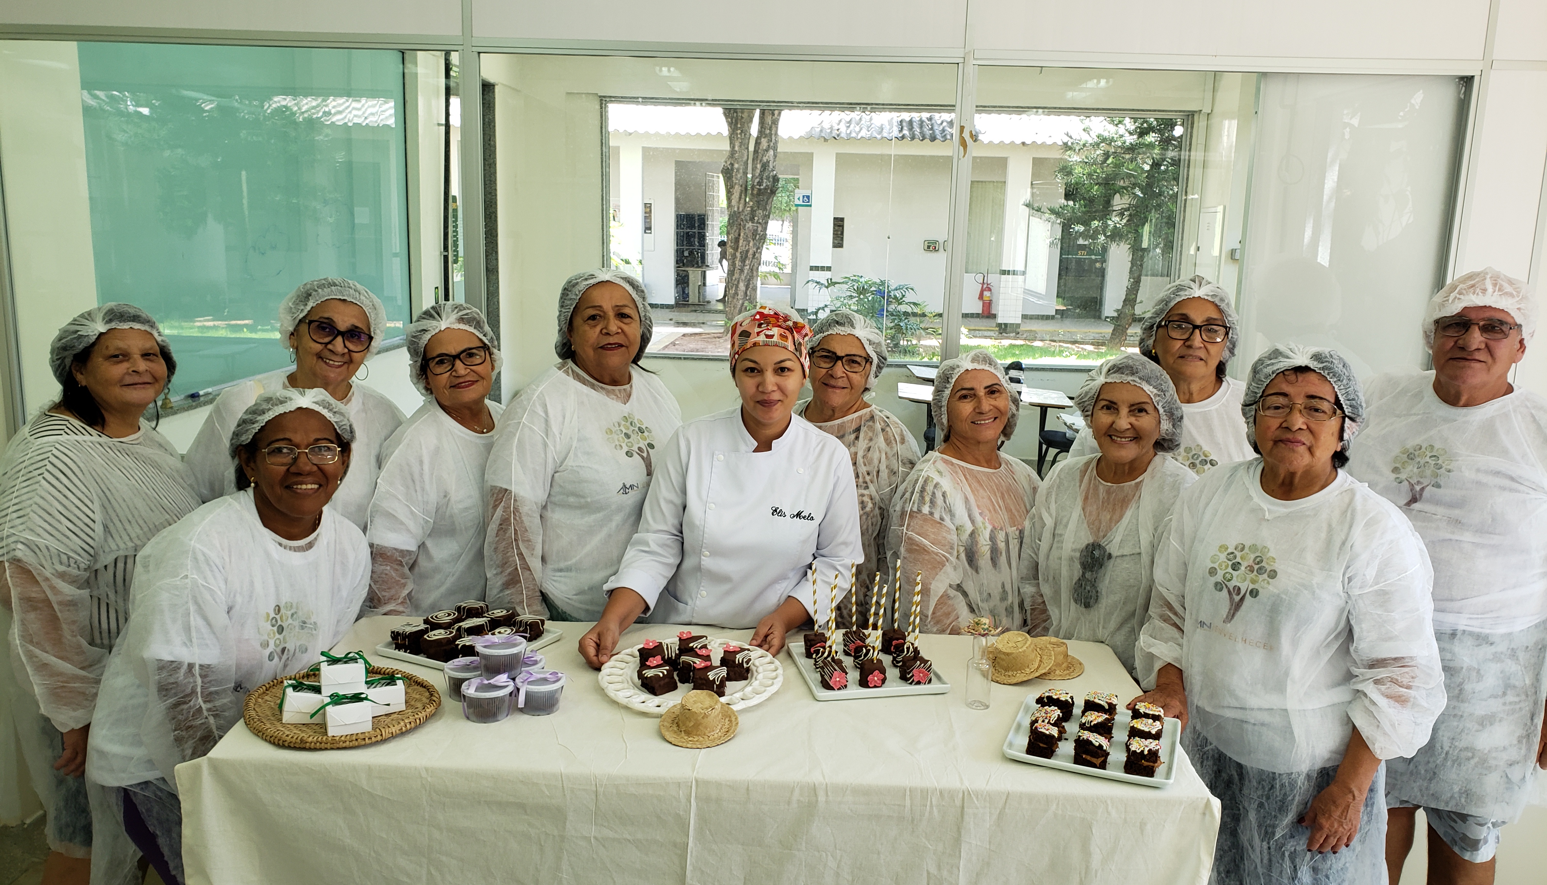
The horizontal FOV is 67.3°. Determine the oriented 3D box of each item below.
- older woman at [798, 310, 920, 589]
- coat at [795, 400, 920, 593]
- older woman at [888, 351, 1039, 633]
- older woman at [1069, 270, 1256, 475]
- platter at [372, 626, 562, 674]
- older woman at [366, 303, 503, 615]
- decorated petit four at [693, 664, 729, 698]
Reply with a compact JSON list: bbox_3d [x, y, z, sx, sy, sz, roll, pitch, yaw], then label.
[{"bbox_3d":[0.123,0.451,2.820,0.420,1.543,0.300,2,11,4],"label":"older woman"},{"bbox_3d":[0.155,0.349,2.810,0.430,0.920,0.290,3,11,5],"label":"coat"},{"bbox_3d":[0.436,0.510,2.759,0.410,1.466,0.320,1,11,-2],"label":"older woman"},{"bbox_3d":[0.919,0.399,2.713,0.500,1.560,0.310,5,11,18],"label":"older woman"},{"bbox_3d":[-0.629,0.412,2.430,0.253,0.020,0.281,7,12,27],"label":"platter"},{"bbox_3d":[-0.712,0.436,2.791,0.460,1.539,0.310,-2,11,-16],"label":"older woman"},{"bbox_3d":[-0.114,0.433,2.102,0.054,0.045,0.052,1,11,-3],"label":"decorated petit four"}]

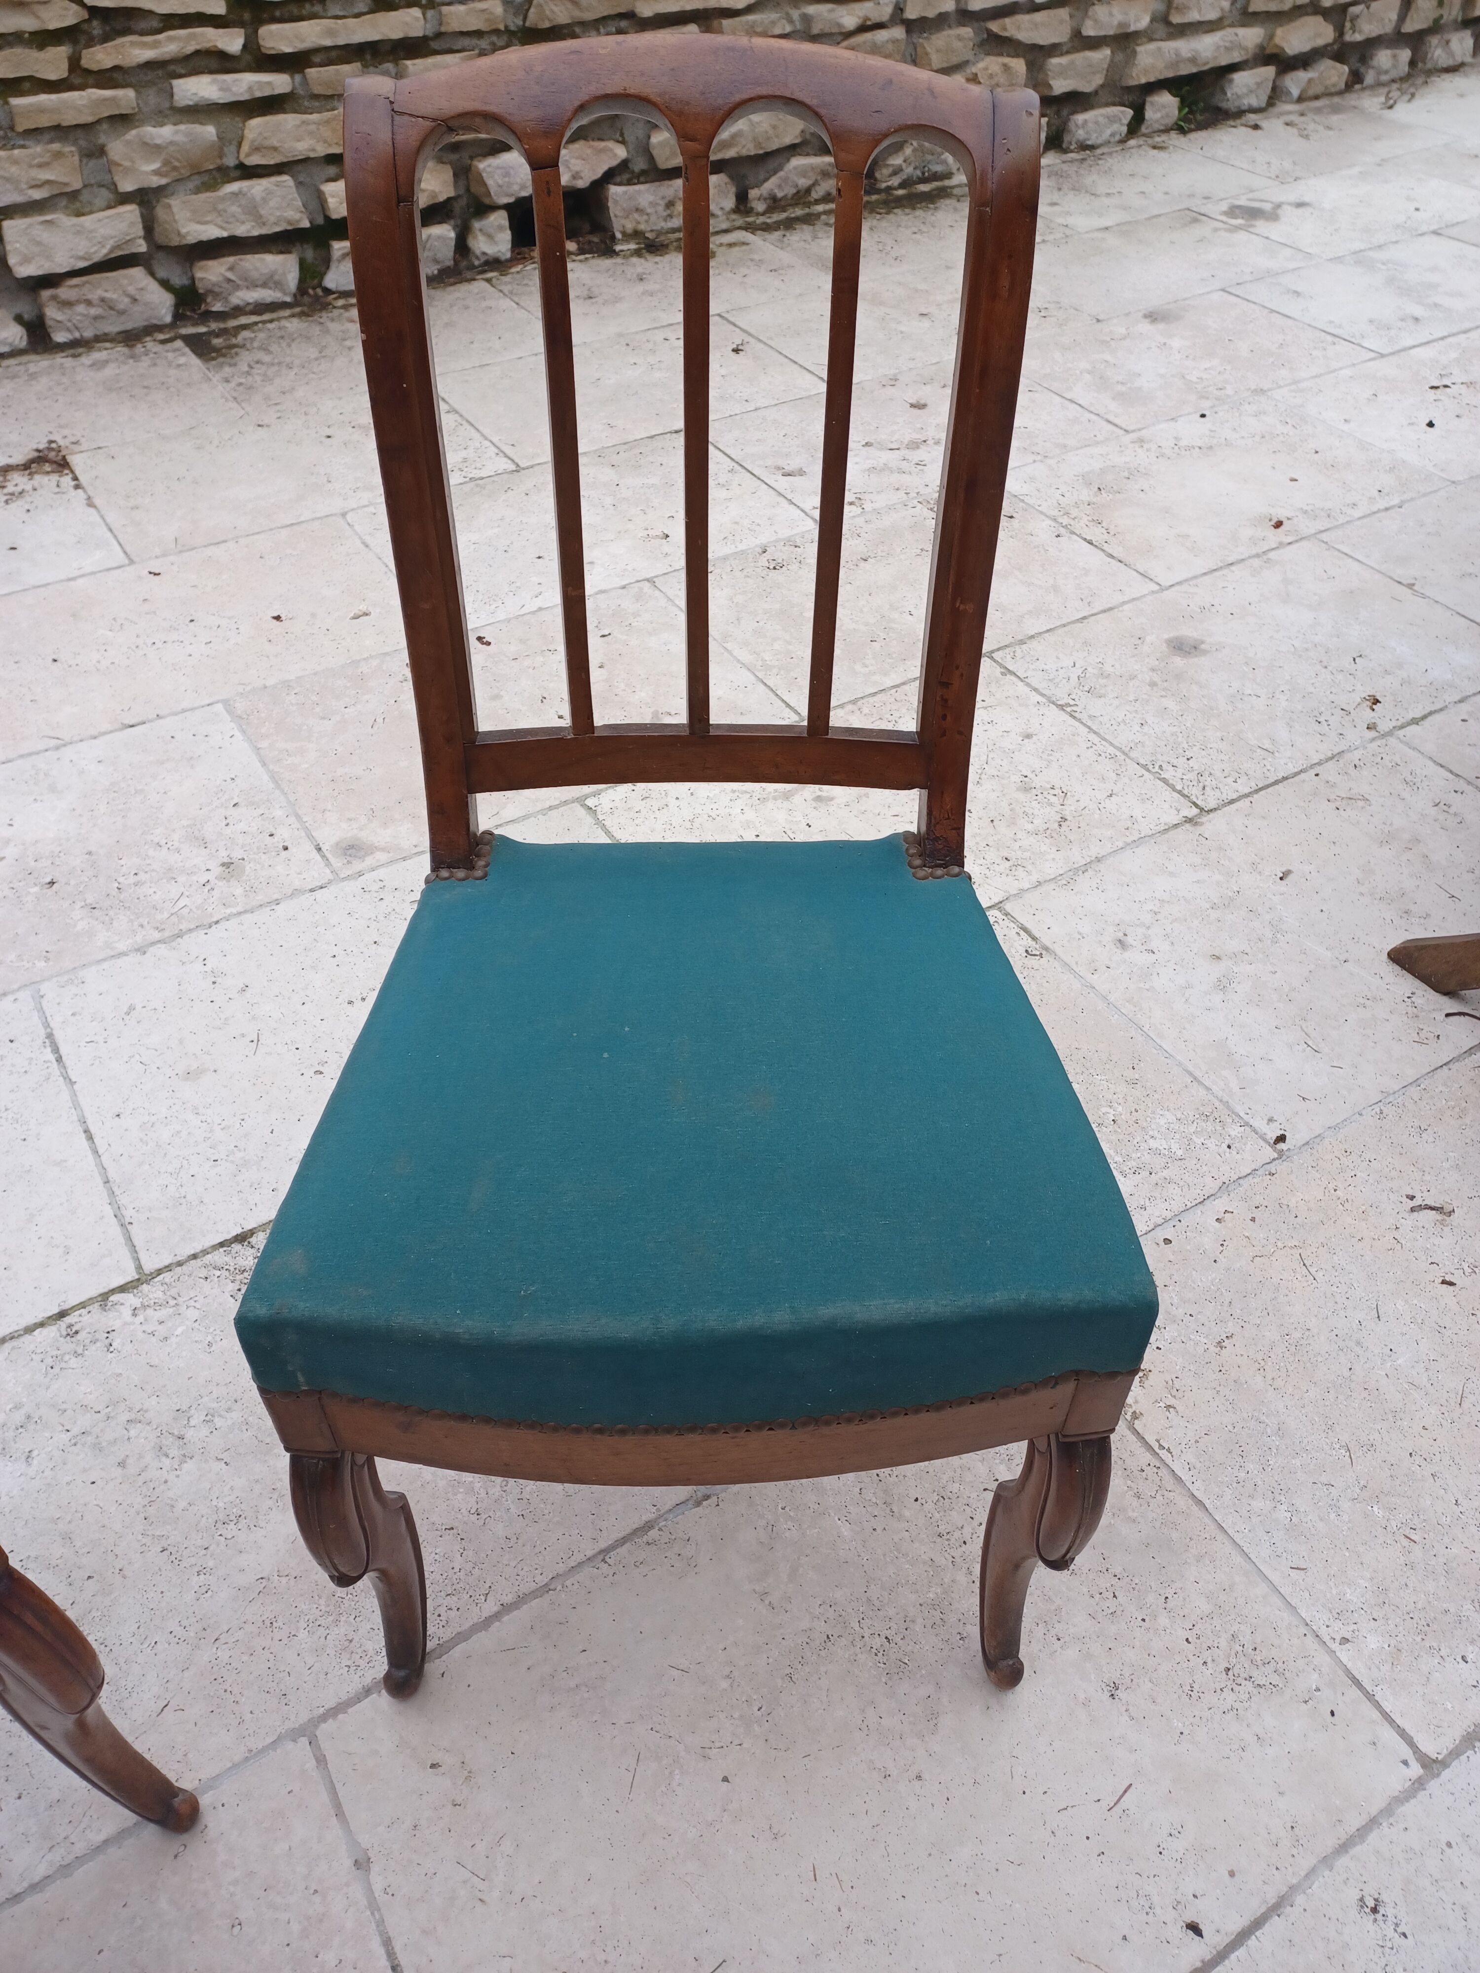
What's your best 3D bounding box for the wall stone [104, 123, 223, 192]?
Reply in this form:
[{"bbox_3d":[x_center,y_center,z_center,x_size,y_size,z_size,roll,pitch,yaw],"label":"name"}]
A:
[{"bbox_3d":[-1.067,-1.538,2.610,0.204,0.085,0.120,-23,49,-22],"label":"wall stone"}]

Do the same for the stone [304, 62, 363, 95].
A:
[{"bbox_3d":[-0.752,-1.666,2.607,0.101,0.044,0.100,-23,49,-22],"label":"stone"}]

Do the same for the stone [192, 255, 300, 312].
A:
[{"bbox_3d":[-0.978,-1.401,2.806,0.198,0.095,0.120,-23,49,-22],"label":"stone"}]

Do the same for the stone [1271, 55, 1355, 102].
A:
[{"bbox_3d":[1.490,-2.438,3.819,0.271,0.088,0.130,-23,49,-22],"label":"stone"}]

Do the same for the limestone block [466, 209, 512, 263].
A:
[{"bbox_3d":[-0.546,-1.580,2.988,0.099,0.090,0.100,-23,49,-22],"label":"limestone block"}]

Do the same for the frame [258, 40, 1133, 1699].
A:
[{"bbox_3d":[-0.028,0.012,0.809,0.429,0.853,0.479,-1,45,-1],"label":"frame"}]

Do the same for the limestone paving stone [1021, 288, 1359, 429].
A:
[{"bbox_3d":[0.803,-1.140,2.608,0.615,0.030,0.405,-23,49,-22],"label":"limestone paving stone"}]

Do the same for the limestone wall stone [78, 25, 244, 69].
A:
[{"bbox_3d":[-1.024,-1.663,2.516,0.280,0.044,0.110,-23,49,-22],"label":"limestone wall stone"}]

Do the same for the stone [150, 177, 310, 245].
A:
[{"bbox_3d":[-0.990,-1.494,2.722,0.292,0.089,0.120,-23,49,-22],"label":"stone"}]

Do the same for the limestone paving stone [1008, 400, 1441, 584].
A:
[{"bbox_3d":[0.771,-0.802,2.300,0.628,0.030,0.410,-23,49,-22],"label":"limestone paving stone"}]

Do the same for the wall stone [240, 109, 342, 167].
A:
[{"bbox_3d":[-0.852,-1.620,2.699,0.227,0.072,0.120,-23,49,-22],"label":"wall stone"}]

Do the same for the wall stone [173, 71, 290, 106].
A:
[{"bbox_3d":[-0.933,-1.643,2.590,0.216,0.037,0.100,-23,49,-22],"label":"wall stone"}]

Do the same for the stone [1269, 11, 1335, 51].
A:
[{"bbox_3d":[1.433,-2.491,3.716,0.216,0.082,0.130,-23,49,-22],"label":"stone"}]

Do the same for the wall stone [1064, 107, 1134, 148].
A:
[{"bbox_3d":[0.856,-2.152,3.550,0.215,0.088,0.130,-23,49,-22],"label":"wall stone"}]

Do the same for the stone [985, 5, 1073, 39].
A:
[{"bbox_3d":[0.634,-2.218,3.292,0.243,0.062,0.130,-23,49,-22],"label":"stone"}]

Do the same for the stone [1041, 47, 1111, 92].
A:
[{"bbox_3d":[0.771,-2.204,3.426,0.191,0.083,0.130,-23,49,-22],"label":"stone"}]

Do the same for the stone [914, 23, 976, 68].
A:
[{"bbox_3d":[0.431,-2.122,3.210,0.161,0.070,0.130,-23,49,-22],"label":"stone"}]

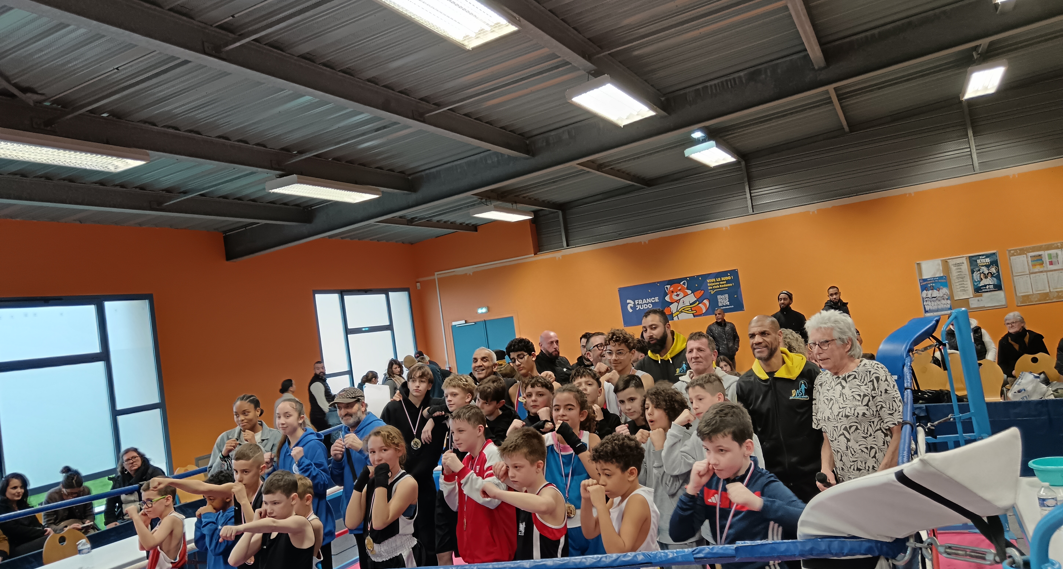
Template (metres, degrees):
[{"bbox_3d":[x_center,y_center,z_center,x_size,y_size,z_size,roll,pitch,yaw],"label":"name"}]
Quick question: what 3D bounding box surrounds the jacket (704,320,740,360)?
[{"bbox_3d":[3.114,0.906,13.400,0.520,0.660,0.320,-9,-3,17],"label":"jacket"}]

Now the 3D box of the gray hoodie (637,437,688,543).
[{"bbox_3d":[0.704,1.025,4.170,0.320,0.540,0.390,-5,-4,-44],"label":"gray hoodie"}]

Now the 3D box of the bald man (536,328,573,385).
[{"bbox_3d":[0.288,1.279,7.254,0.520,1.766,0.340,-7,-3,-24],"label":"bald man"}]

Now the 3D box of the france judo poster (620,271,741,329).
[{"bbox_3d":[2.722,0.267,15.280,2.280,0.750,0.015,-9,-3,25],"label":"france judo poster"}]

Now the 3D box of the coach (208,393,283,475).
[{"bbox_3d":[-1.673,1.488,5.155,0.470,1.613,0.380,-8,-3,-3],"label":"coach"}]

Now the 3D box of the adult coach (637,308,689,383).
[{"bbox_3d":[0.908,1.047,5.003,0.550,1.816,0.360,-9,-3,16],"label":"adult coach"}]

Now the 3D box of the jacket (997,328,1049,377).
[{"bbox_3d":[4.985,0.745,8.400,0.540,0.640,0.420,-10,-4,37],"label":"jacket"}]

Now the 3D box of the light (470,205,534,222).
[{"bbox_3d":[-0.489,-1.258,14.751,0.440,0.105,1.570,-12,-4,25],"label":"light"}]

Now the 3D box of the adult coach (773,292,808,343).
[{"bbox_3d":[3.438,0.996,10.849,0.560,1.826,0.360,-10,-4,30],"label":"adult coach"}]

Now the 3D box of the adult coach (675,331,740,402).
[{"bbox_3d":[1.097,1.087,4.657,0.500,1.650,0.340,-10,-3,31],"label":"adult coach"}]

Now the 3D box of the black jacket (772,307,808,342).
[{"bbox_3d":[3.506,0.667,11.200,0.520,0.700,0.320,-10,-3,29],"label":"black jacket"}]

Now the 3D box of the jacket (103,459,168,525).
[{"bbox_3d":[-3.477,1.853,7.300,0.540,0.600,0.420,-7,-3,-22],"label":"jacket"}]

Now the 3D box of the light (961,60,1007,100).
[{"bbox_3d":[5.898,-2.650,10.825,0.414,0.100,1.530,-9,-4,24],"label":"light"}]

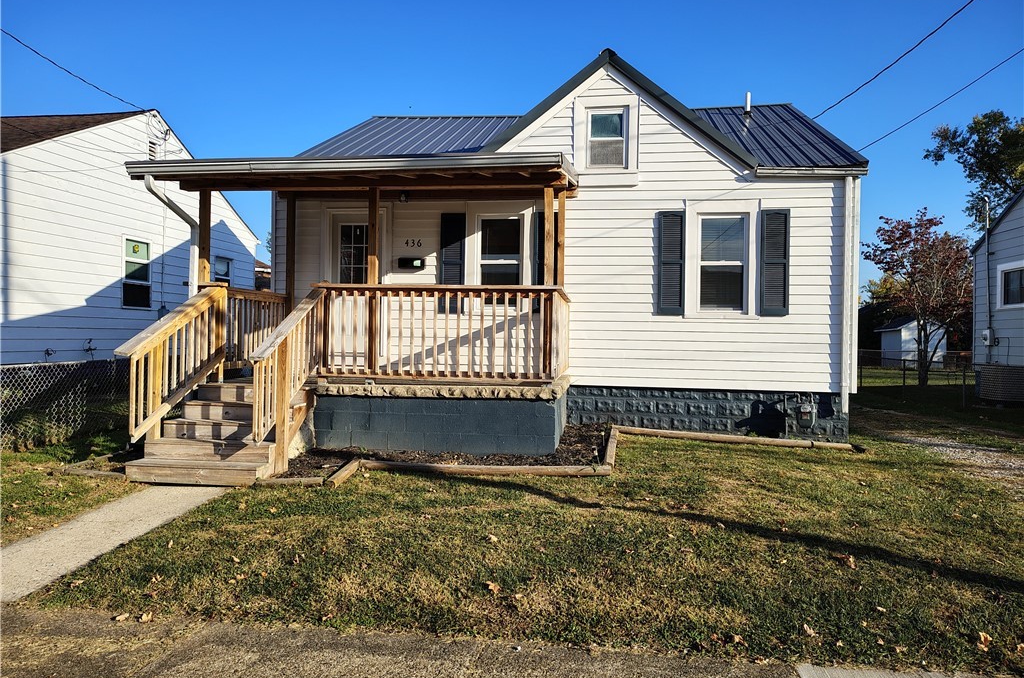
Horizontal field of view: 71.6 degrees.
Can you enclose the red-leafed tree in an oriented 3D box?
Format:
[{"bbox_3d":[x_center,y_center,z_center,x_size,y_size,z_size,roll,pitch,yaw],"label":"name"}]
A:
[{"bbox_3d":[13.497,-1.368,23.409,3.900,5.899,3.900,1,0,9],"label":"red-leafed tree"}]

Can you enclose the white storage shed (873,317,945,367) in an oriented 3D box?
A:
[{"bbox_3d":[23.031,0.234,40.915,2.550,2.949,3.400,1,0,9],"label":"white storage shed"}]

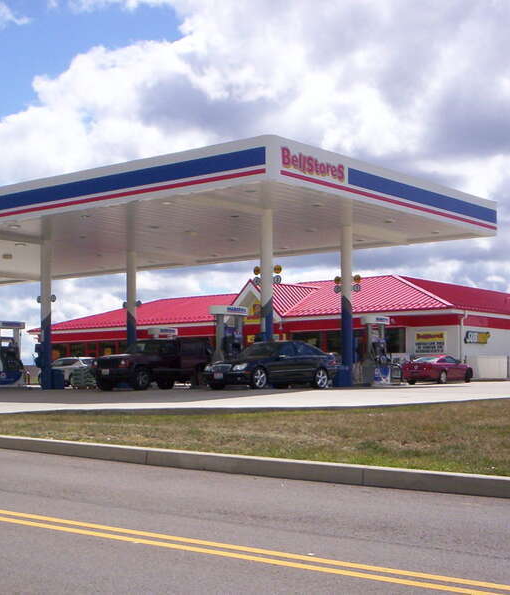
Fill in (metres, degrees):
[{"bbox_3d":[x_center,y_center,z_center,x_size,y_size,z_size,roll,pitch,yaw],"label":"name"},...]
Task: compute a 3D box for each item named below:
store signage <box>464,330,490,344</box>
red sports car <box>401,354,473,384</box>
[{"bbox_3d":[11.802,2.136,45.300,0.150,0.660,2.600,-4,-6,45],"label":"store signage"},{"bbox_3d":[8.689,3.447,40.700,1.800,1.400,4.600,-4,-6,38],"label":"red sports car"}]

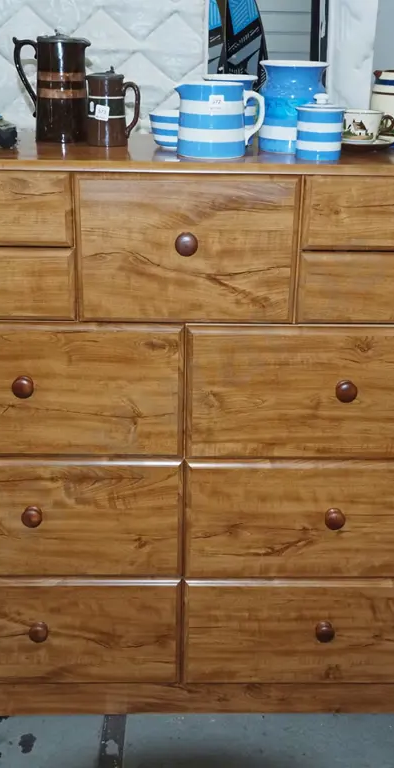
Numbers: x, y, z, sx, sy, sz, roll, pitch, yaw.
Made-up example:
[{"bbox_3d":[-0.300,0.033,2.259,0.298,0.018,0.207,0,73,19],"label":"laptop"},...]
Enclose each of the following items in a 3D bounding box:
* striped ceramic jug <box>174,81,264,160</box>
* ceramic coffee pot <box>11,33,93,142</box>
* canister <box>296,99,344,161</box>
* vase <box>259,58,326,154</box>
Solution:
[{"bbox_3d":[0.040,-0.473,1.586,0.159,0.121,0.123,-2,22,-7],"label":"striped ceramic jug"},{"bbox_3d":[-0.277,-0.578,1.723,0.146,0.201,0.098,3,22,5],"label":"ceramic coffee pot"},{"bbox_3d":[0.214,-0.450,1.550,0.085,0.108,0.085,0,22,-1],"label":"canister"},{"bbox_3d":[0.180,-0.511,1.638,0.127,0.151,0.127,0,22,-1],"label":"vase"}]

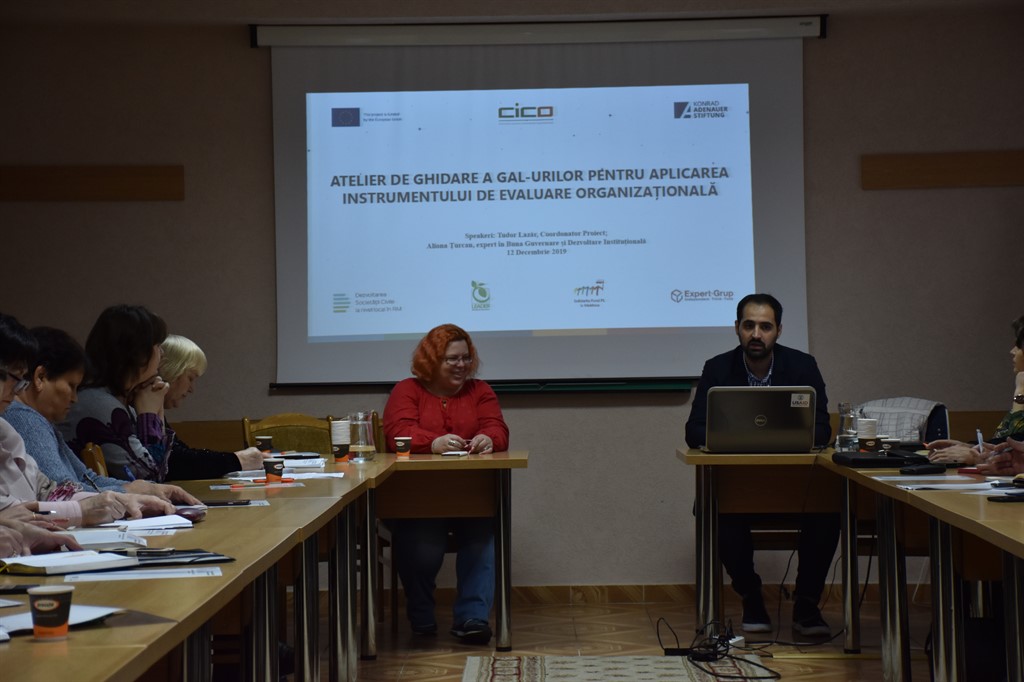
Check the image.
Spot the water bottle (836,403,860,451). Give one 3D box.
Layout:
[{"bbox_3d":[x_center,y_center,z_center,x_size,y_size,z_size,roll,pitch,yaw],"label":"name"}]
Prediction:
[{"bbox_3d":[1.297,0.334,9.860,0.100,0.192,0.100,-1,0,-11],"label":"water bottle"}]

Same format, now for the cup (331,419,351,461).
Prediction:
[{"bbox_3d":[-0.649,0.381,9.700,0.069,0.155,0.069,-1,0,0],"label":"cup"}]

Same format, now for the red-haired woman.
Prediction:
[{"bbox_3d":[-0.278,0.553,10.400,0.510,1.255,0.860,-1,0,-5],"label":"red-haired woman"}]

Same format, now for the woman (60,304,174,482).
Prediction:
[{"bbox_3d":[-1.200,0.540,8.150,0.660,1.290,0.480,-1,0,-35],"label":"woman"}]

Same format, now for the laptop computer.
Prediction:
[{"bbox_3d":[0.976,0.308,10.021,0.415,0.255,0.350,-1,0,0],"label":"laptop computer"}]

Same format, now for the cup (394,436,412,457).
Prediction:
[{"bbox_3d":[-0.426,0.418,10.030,0.070,0.077,0.070,-1,0,0],"label":"cup"}]

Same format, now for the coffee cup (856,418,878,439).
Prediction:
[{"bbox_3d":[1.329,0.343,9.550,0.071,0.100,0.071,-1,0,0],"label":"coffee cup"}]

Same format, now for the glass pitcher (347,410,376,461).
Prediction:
[{"bbox_3d":[-0.572,0.360,9.760,0.104,0.194,0.104,-1,0,0],"label":"glass pitcher"}]

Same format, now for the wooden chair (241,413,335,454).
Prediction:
[{"bbox_3d":[-0.905,0.740,10.300,0.440,0.900,0.500,-1,0,-2],"label":"wooden chair"}]

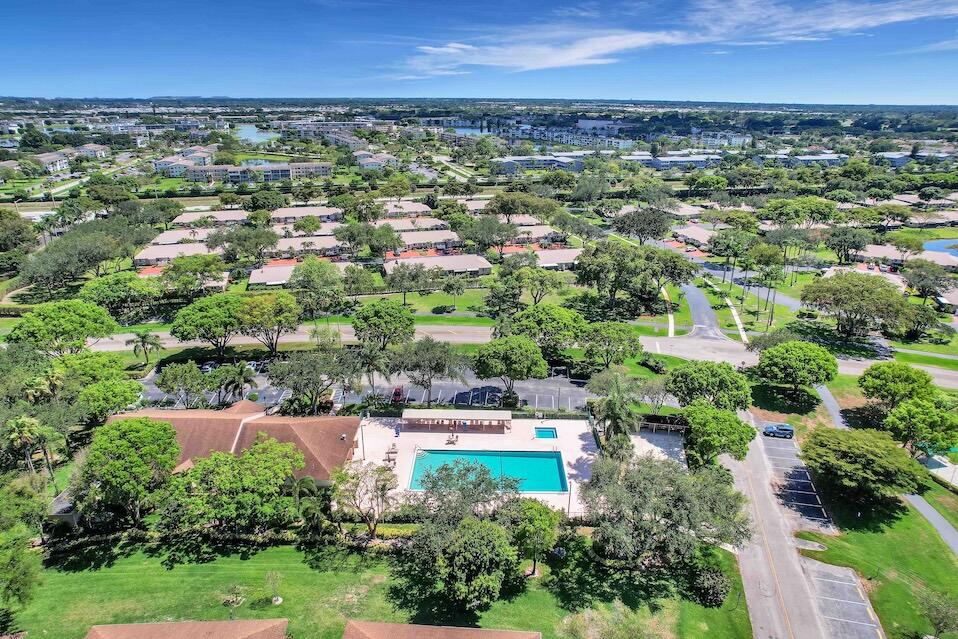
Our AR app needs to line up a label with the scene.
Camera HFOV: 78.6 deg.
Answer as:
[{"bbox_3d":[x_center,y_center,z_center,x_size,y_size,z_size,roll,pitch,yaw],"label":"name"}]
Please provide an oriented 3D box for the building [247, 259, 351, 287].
[{"bbox_3d":[-50.490,-13.350,172.581,31.000,4.800,13.500,-4,21,-13],"label":"building"}]

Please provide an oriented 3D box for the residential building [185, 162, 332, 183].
[{"bbox_3d":[-155.660,-105.750,419.180,96.000,10.200,23.000,-6,22,-16],"label":"residential building"}]

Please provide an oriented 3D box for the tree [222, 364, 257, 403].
[{"bbox_3d":[-42.396,11.318,103.413,5.900,7.400,5.900,0,21,0],"label":"tree"}]

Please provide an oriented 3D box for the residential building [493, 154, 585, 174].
[{"bbox_3d":[42.000,-117.230,441.470,70.000,9.800,30.000,-5,21,-13],"label":"residential building"}]

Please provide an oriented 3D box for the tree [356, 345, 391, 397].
[{"bbox_3d":[-18.482,9.692,104.009,6.000,10.400,6.000,0,21,0],"label":"tree"}]

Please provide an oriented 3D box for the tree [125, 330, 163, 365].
[{"bbox_3d":[-73.050,6.430,128.750,8.200,7.600,7.800,0,21,0],"label":"tree"}]

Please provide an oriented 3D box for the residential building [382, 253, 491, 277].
[{"bbox_3d":[-12.961,-16.695,182.316,32.400,4.900,13.400,-5,21,-14],"label":"residential building"}]

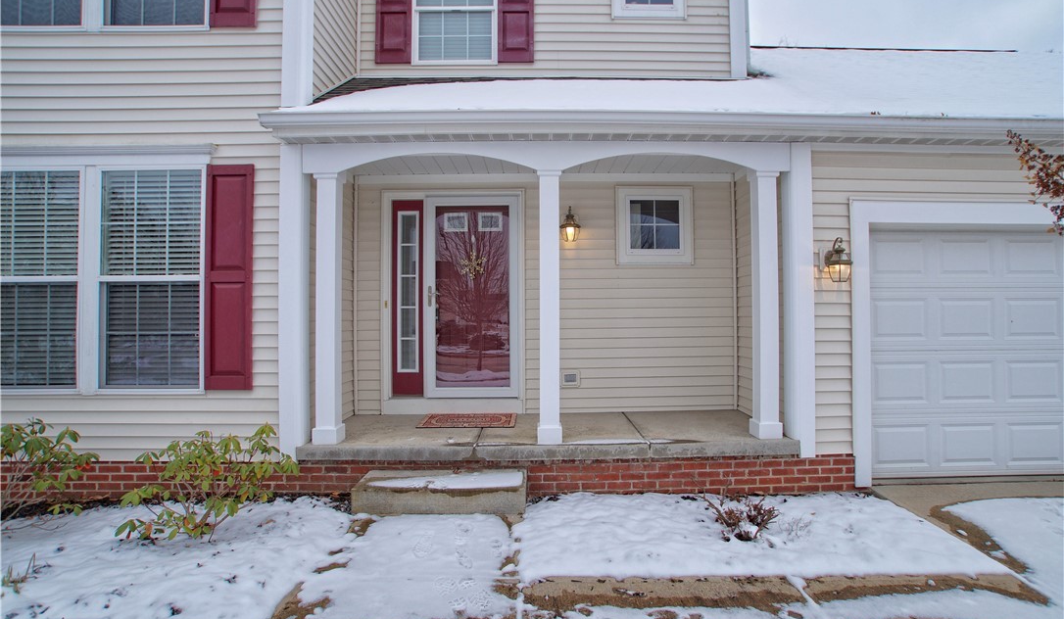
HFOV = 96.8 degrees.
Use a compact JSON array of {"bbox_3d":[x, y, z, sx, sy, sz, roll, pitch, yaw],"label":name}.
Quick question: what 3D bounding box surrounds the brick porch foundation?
[{"bbox_3d":[-0.749,1.322,3.794,6.640,0.320,0.250,0,-1,-1],"label":"brick porch foundation"}]

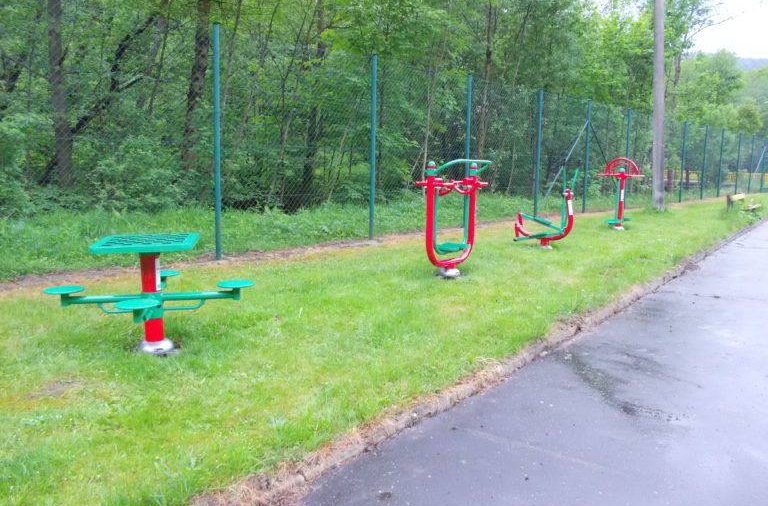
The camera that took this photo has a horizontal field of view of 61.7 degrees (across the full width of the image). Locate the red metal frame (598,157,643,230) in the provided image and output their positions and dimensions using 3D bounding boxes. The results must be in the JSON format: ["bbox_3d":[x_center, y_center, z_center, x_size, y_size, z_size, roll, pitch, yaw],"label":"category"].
[{"bbox_3d":[5.305,-1.331,14.491,1.080,1.581,0.850,8,10,40],"label":"red metal frame"}]

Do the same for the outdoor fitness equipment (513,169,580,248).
[{"bbox_3d":[2.733,-0.835,10.880,0.960,1.213,0.450,8,10,40],"label":"outdoor fitness equipment"}]

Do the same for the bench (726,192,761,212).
[{"bbox_3d":[12.115,-1.699,21.638,0.780,0.540,1.700,7,10,35],"label":"bench"}]

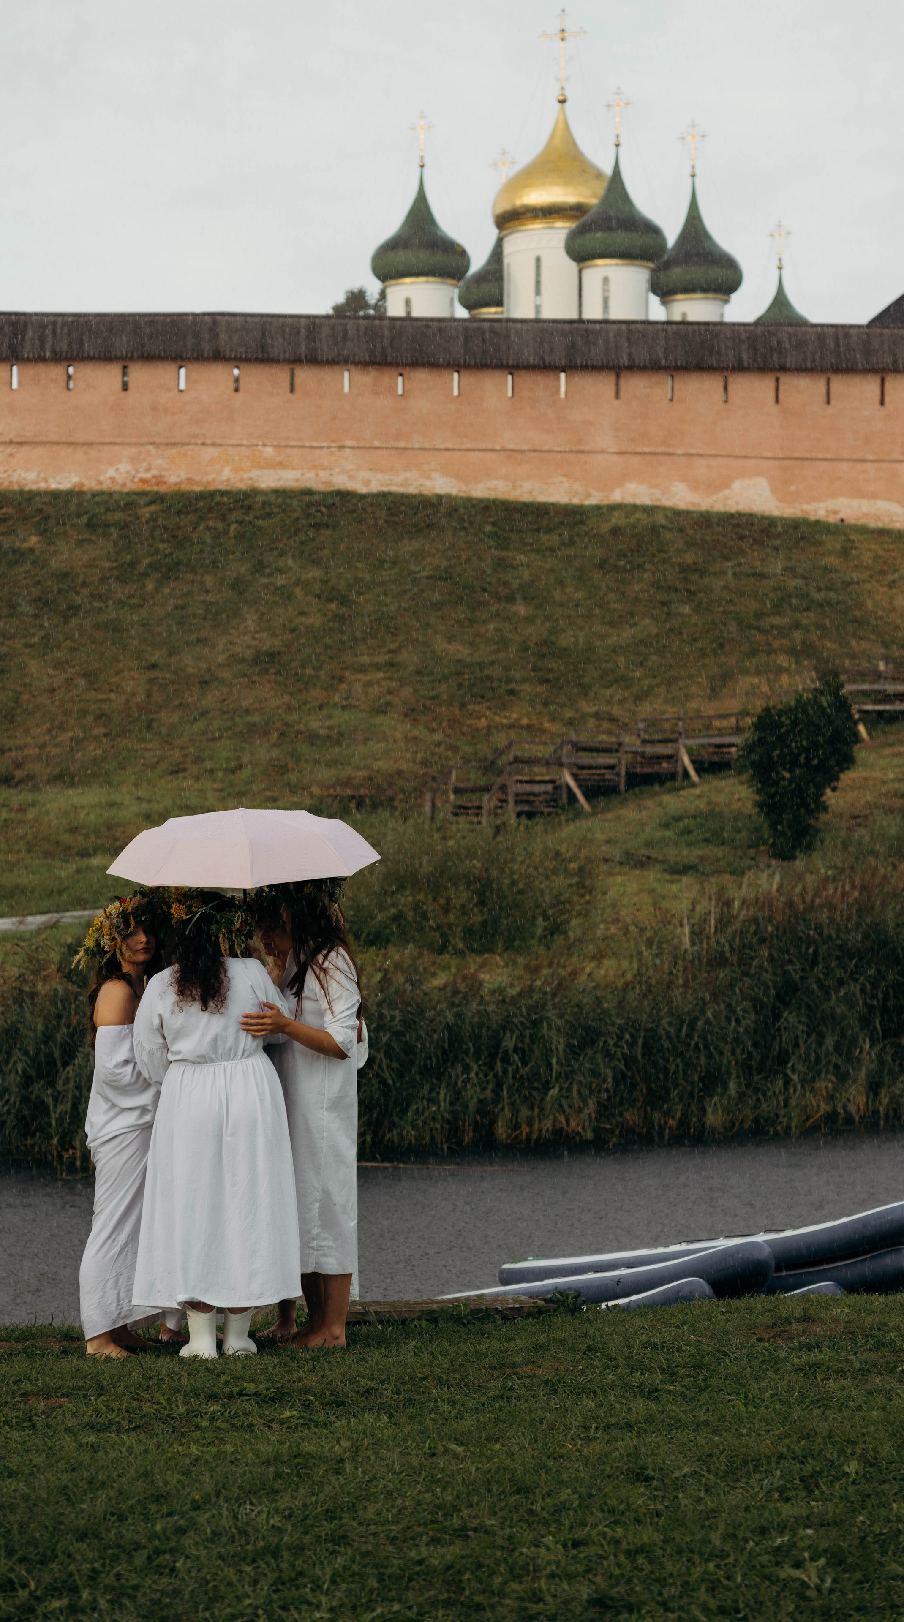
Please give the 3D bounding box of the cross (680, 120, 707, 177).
[{"bbox_3d":[14.059,-38.584,183.600,1.700,3.300,0.300,-1,-3,25],"label":"cross"}]

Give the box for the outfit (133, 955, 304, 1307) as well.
[{"bbox_3d":[-0.867,1.189,11.600,0.600,1.290,0.480,0,-2,3],"label":"outfit"}]

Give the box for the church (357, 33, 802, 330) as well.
[{"bbox_3d":[7.308,-28.388,180.000,24.000,33.000,27.000,-1,-3,25],"label":"church"}]

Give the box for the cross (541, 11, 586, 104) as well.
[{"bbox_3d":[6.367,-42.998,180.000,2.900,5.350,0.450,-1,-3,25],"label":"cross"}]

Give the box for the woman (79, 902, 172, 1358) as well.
[{"bbox_3d":[-1.184,1.163,11.600,0.440,1.690,0.460,1,-3,-16],"label":"woman"}]

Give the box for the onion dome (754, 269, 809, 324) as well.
[{"bbox_3d":[19.507,-29.342,187.000,4.500,5.600,4.500,-1,-3,25],"label":"onion dome"}]

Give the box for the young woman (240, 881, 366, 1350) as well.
[{"bbox_3d":[-0.562,1.145,11.850,0.470,1.730,0.480,-1,-3,18],"label":"young woman"}]

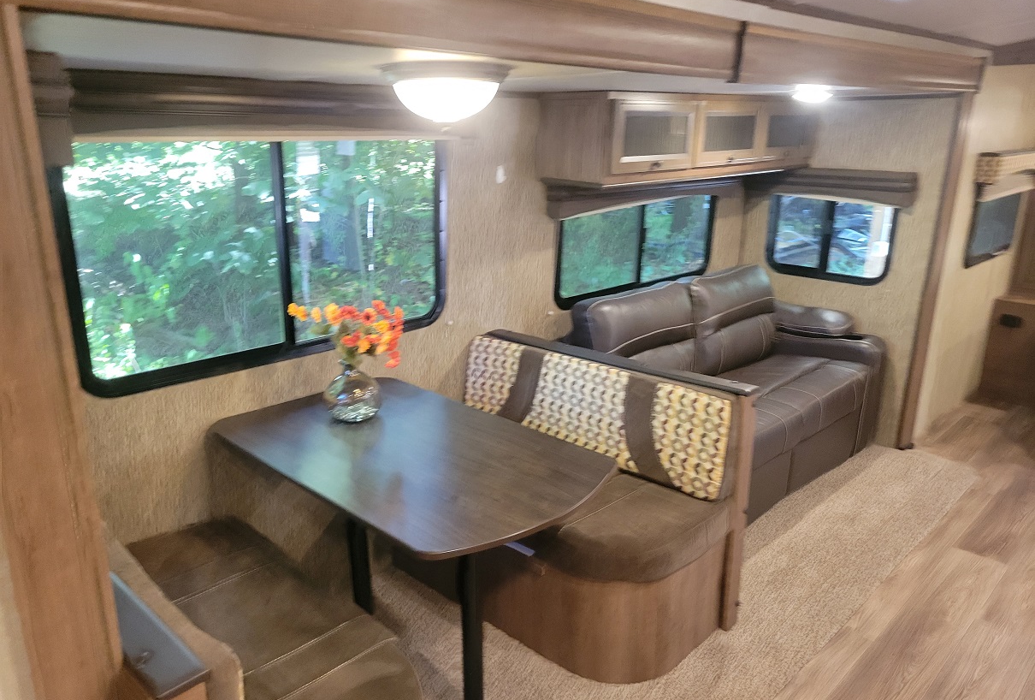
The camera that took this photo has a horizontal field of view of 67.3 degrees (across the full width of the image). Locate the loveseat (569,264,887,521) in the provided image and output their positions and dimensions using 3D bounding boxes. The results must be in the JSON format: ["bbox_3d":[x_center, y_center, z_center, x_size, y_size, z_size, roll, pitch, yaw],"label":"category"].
[{"bbox_3d":[0.901,0.168,3.501,0.890,0.890,1.770,15,22,41],"label":"loveseat"}]

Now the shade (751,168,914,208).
[{"bbox_3d":[1.584,-0.826,3.929,0.821,0.172,0.090,15,22,41],"label":"shade"}]

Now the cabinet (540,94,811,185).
[{"bbox_3d":[0.786,-0.969,3.515,0.334,0.341,1.707,15,22,41],"label":"cabinet"}]

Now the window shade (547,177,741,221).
[{"bbox_3d":[0.655,-0.739,3.625,0.090,0.159,1.526,15,22,41],"label":"window shade"}]

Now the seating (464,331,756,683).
[{"bbox_3d":[0.126,0.455,2.616,1.118,0.827,0.583,15,22,41],"label":"seating"}]

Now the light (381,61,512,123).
[{"bbox_3d":[-0.160,-0.578,1.760,0.290,0.122,0.290,1,16,0],"label":"light"}]

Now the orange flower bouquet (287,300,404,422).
[{"bbox_3d":[-0.501,0.031,2.272,0.333,0.335,0.250,-3,17,-12],"label":"orange flower bouquet"}]

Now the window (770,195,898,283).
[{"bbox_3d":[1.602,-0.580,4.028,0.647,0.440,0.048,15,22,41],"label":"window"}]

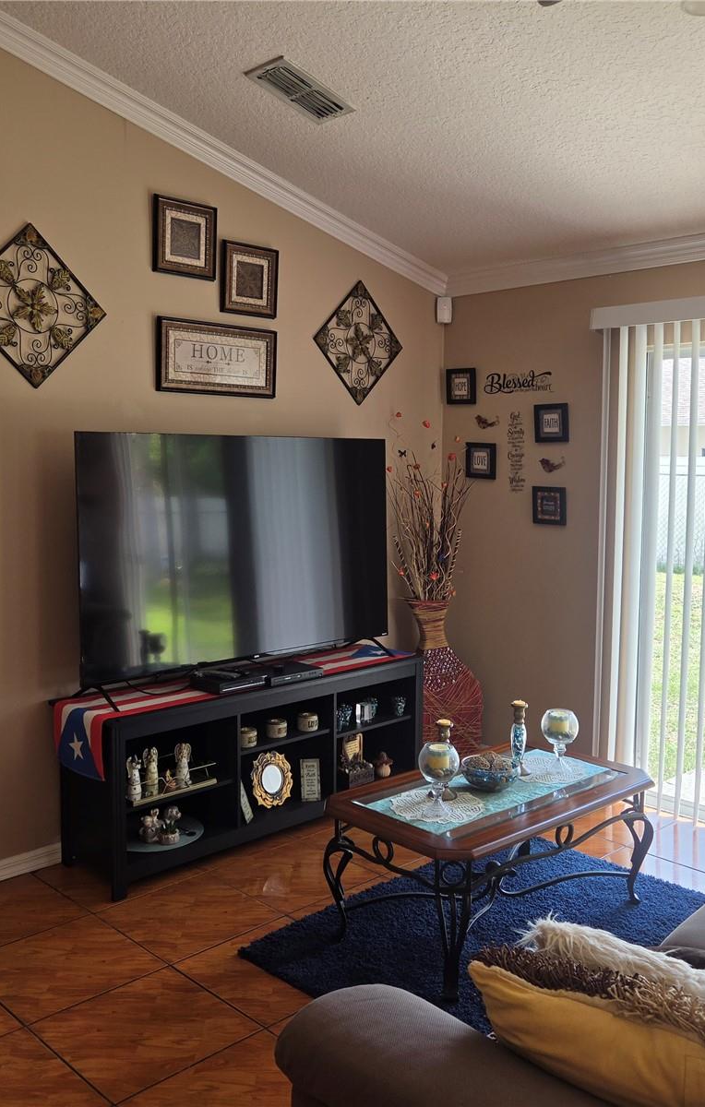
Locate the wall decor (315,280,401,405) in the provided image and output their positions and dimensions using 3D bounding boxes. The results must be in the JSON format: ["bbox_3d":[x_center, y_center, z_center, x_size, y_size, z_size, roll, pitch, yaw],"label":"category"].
[{"bbox_3d":[0.043,-0.980,4.580,0.585,0.575,0.020,-5,8,-44],"label":"wall decor"}]

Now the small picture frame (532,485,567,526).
[{"bbox_3d":[0.918,-0.221,4.593,0.020,0.175,0.176,-5,8,-44],"label":"small picture frame"}]

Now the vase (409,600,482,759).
[{"bbox_3d":[0.388,0.649,4.730,0.466,0.825,0.466,0,6,0],"label":"vase"}]

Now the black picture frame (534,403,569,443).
[{"bbox_3d":[0.917,-0.605,4.558,0.020,0.176,0.178,-5,8,-44],"label":"black picture frame"}]

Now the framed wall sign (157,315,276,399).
[{"bbox_3d":[-0.538,-0.791,4.010,0.585,0.283,0.030,-5,8,-44],"label":"framed wall sign"}]

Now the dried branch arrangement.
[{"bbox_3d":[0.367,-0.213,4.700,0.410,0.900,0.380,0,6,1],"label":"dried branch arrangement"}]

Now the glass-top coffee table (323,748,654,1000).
[{"bbox_3d":[0.454,0.974,3.175,1.045,0.455,0.620,-5,8,-42],"label":"glass-top coffee table"}]

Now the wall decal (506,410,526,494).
[{"bbox_3d":[0.786,-0.487,4.716,0.004,0.390,0.112,-5,8,-44],"label":"wall decal"}]

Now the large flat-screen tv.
[{"bbox_3d":[-0.425,-0.021,4.004,1.550,0.907,0.075,-5,8,-44],"label":"large flat-screen tv"}]

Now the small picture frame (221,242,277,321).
[{"bbox_3d":[-0.423,-1.136,4.088,0.275,0.288,0.030,-5,8,-44],"label":"small picture frame"}]

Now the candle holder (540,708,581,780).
[{"bbox_3d":[0.695,0.630,3.255,0.125,0.212,0.125,0,6,0],"label":"candle holder"}]

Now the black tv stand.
[{"bbox_3d":[-0.400,0.811,4.019,1.604,0.635,0.418,-5,8,-44],"label":"black tv stand"}]

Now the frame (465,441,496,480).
[{"bbox_3d":[0.626,-0.457,4.847,0.022,0.177,0.183,-5,8,-44],"label":"frame"}]

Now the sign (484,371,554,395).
[{"bbox_3d":[0.787,-0.813,4.660,0.010,0.106,0.405,-5,8,-44],"label":"sign"}]

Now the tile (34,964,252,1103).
[{"bbox_3d":[-0.553,1.273,2.629,0.455,0.010,0.455,-5,8,-44],"label":"tile"}]

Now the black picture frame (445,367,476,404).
[{"bbox_3d":[0.541,-0.835,4.925,0.020,0.175,0.178,-5,8,-44],"label":"black picture frame"}]

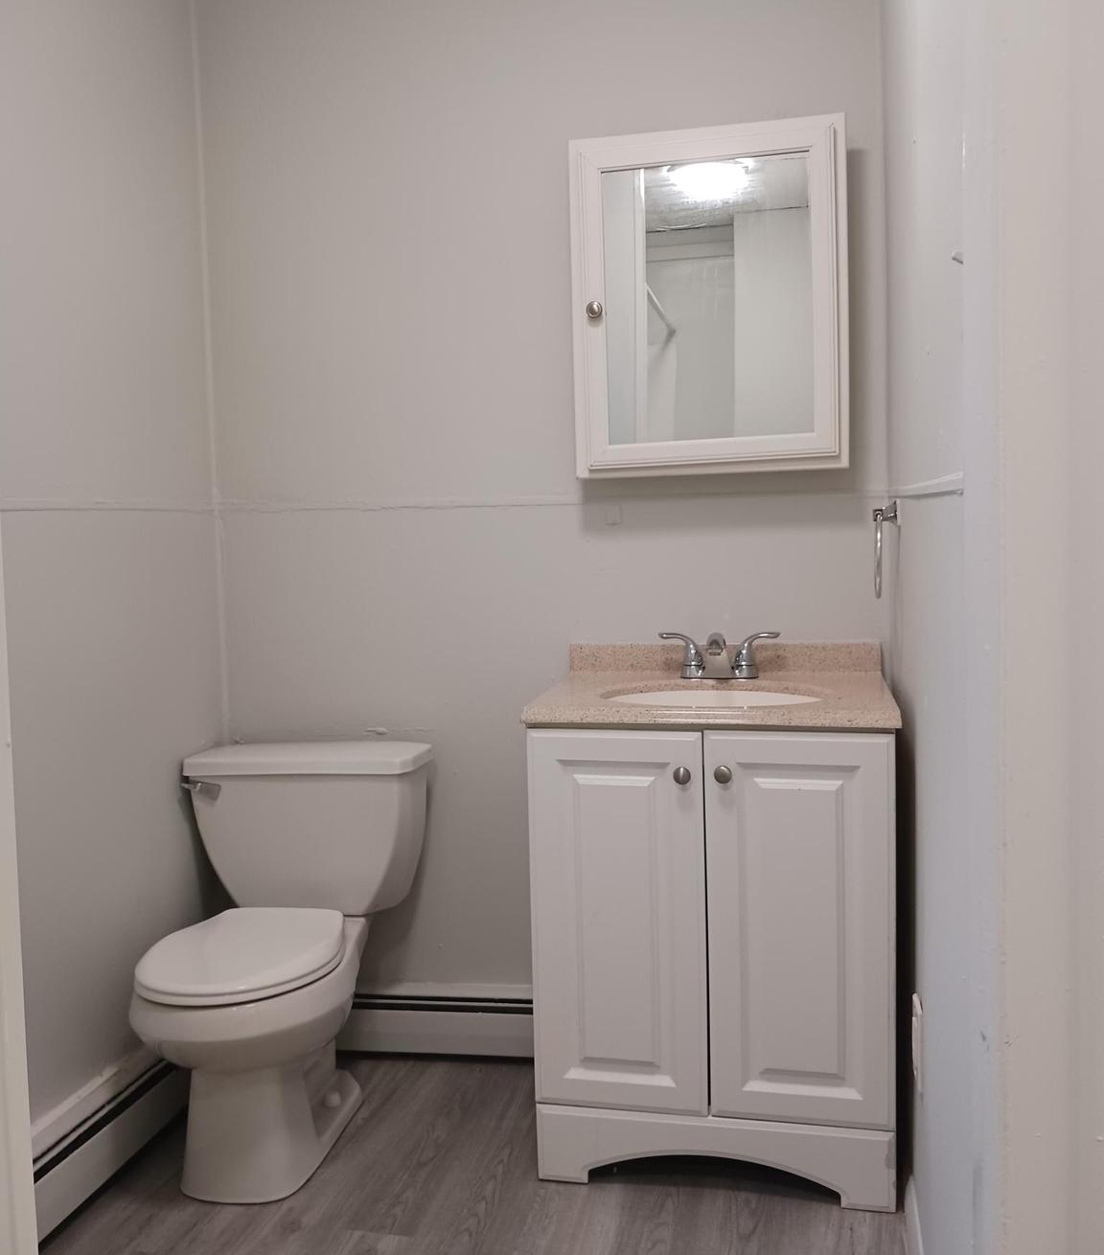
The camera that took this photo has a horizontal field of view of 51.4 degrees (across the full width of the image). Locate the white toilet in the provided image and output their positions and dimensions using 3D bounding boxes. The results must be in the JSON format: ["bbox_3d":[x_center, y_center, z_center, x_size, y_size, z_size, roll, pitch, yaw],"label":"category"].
[{"bbox_3d":[-0.533,0.634,2.226,0.475,0.707,0.685,-1,4,9],"label":"white toilet"}]

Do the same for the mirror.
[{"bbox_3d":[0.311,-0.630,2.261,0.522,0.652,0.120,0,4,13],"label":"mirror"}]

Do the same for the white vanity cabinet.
[{"bbox_3d":[0.314,0.557,2.181,0.614,0.826,0.447,0,4,12],"label":"white vanity cabinet"}]

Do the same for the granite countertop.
[{"bbox_3d":[0.304,0.098,2.139,0.628,0.096,0.471,0,4,12],"label":"granite countertop"}]

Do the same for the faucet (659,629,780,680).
[{"bbox_3d":[0.330,0.056,2.253,0.235,0.094,0.130,0,4,12],"label":"faucet"}]

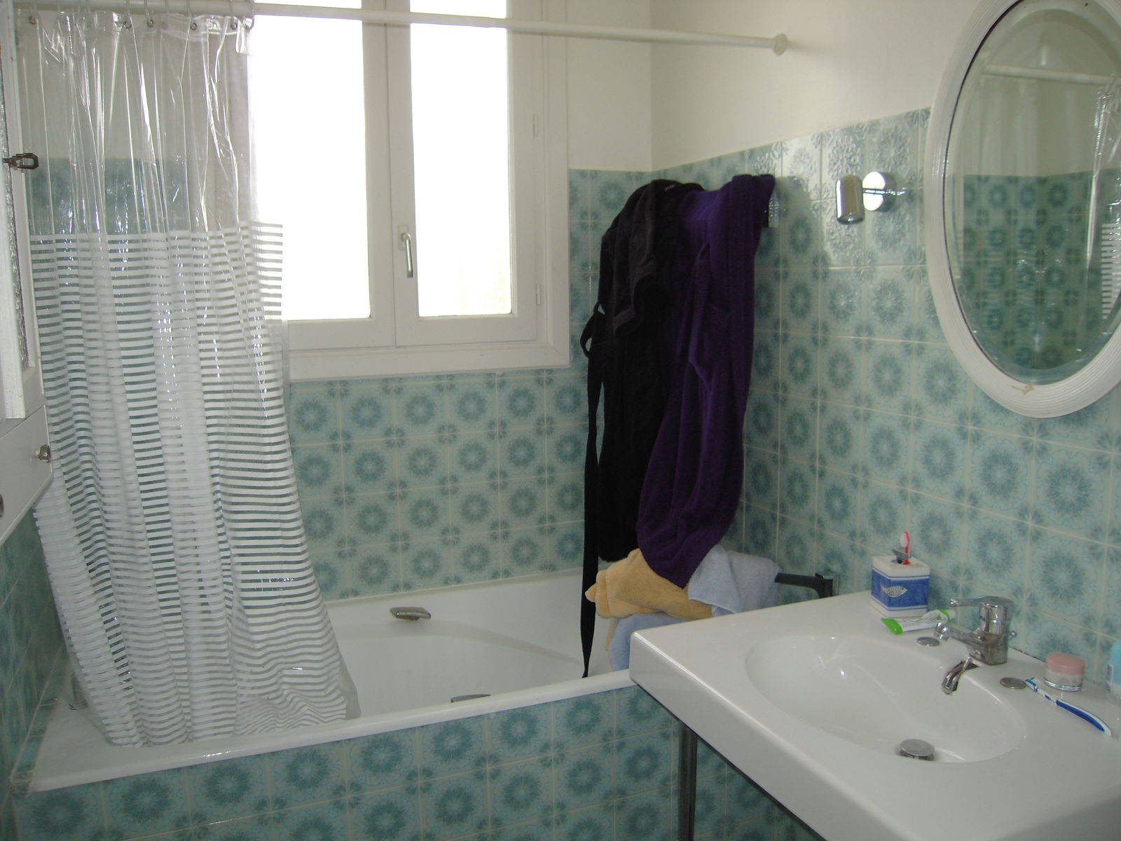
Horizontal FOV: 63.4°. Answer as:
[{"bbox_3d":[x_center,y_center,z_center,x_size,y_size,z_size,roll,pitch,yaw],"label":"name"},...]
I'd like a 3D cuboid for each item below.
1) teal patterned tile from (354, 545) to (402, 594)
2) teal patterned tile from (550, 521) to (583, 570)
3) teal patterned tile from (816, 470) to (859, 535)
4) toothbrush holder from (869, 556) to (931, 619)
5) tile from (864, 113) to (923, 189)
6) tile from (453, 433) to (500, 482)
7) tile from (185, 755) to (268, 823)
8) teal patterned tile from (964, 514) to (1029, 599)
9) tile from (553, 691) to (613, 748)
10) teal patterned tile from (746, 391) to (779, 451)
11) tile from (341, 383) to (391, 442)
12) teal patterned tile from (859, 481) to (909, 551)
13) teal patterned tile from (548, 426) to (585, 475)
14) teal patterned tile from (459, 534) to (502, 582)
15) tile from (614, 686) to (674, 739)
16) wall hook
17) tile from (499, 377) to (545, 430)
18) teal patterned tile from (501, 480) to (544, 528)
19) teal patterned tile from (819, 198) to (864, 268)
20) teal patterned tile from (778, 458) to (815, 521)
[{"bbox_3d":[-0.528,0.429,2.590,0.150,0.150,0.010,-4,9,-21],"label":"teal patterned tile"},{"bbox_3d":[0.030,0.390,2.824,0.149,0.148,0.010,-4,9,-21],"label":"teal patterned tile"},{"bbox_3d":[0.641,0.187,2.091,0.010,0.150,0.150,-4,9,-21],"label":"teal patterned tile"},{"bbox_3d":[0.680,0.334,1.823,0.082,0.099,0.080,-2,8,-8],"label":"toothbrush holder"},{"bbox_3d":[0.667,-0.535,1.815,0.010,0.150,0.150,-4,9,-21],"label":"tile"},{"bbox_3d":[-0.251,0.109,2.646,0.148,0.148,0.010,-4,9,-21],"label":"tile"},{"bbox_3d":[-0.644,0.706,1.762,0.150,0.150,0.010,-4,9,-21],"label":"tile"},{"bbox_3d":[0.791,0.242,1.645,0.010,0.150,0.150,-4,9,-21],"label":"teal patterned tile"},{"bbox_3d":[0.050,0.674,2.062,0.150,0.140,0.010,-4,9,-21],"label":"tile"},{"bbox_3d":[0.519,0.001,2.315,0.010,0.150,0.150,-4,9,-21],"label":"teal patterned tile"},{"bbox_3d":[-0.541,-0.021,2.541,0.149,0.151,0.010,-4,9,-21],"label":"tile"},{"bbox_3d":[0.686,0.206,1.920,0.010,0.150,0.150,-4,9,-21],"label":"teal patterned tile"},{"bbox_3d":[0.027,0.088,2.736,0.150,0.150,0.010,-4,9,-21],"label":"teal patterned tile"},{"bbox_3d":[-0.249,0.409,2.700,0.150,0.150,0.010,-4,9,-21],"label":"teal patterned tile"},{"bbox_3d":[0.190,0.666,2.082,0.148,0.123,0.010,-4,9,-21],"label":"tile"},{"bbox_3d":[0.622,-0.463,1.873,0.118,0.101,0.083,-4,9,-21],"label":"wall hook"},{"bbox_3d":[-0.118,-0.052,2.688,0.150,0.150,0.010,-4,9,-21],"label":"tile"},{"bbox_3d":[-0.111,0.249,2.733,0.150,0.150,0.010,-4,9,-21],"label":"teal patterned tile"},{"bbox_3d":[0.619,-0.407,1.973,0.010,0.150,0.150,-4,9,-21],"label":"teal patterned tile"},{"bbox_3d":[0.574,0.169,2.192,0.010,0.148,0.148,-4,9,-21],"label":"teal patterned tile"}]

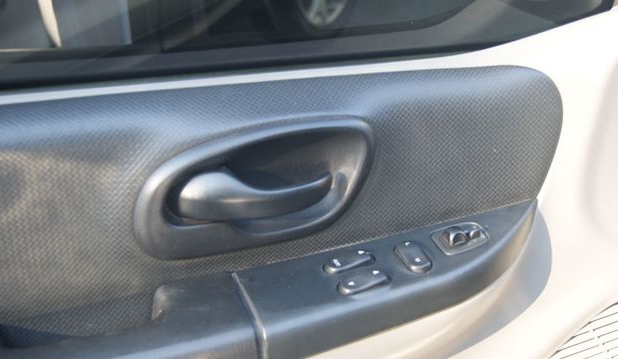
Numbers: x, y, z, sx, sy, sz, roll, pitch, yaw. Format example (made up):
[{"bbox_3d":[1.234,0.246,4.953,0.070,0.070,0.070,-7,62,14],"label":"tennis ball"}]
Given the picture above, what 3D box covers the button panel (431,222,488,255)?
[{"bbox_3d":[0.121,0.046,0.705,0.042,0.013,0.030,-16,31,-10],"label":"button panel"}]

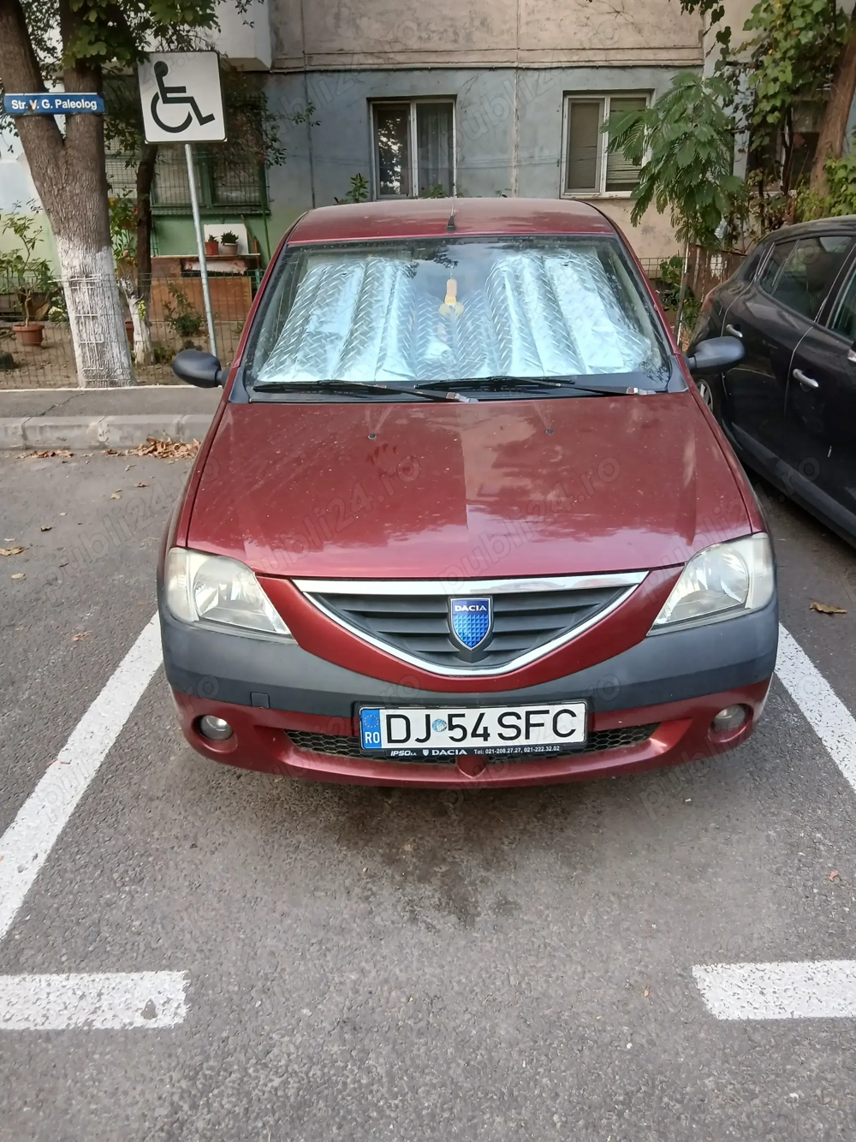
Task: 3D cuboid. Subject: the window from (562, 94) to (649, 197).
[{"bbox_3d":[2.383,-5.666,11.430,1.150,1.240,0.120,-1,23,0],"label":"window"}]

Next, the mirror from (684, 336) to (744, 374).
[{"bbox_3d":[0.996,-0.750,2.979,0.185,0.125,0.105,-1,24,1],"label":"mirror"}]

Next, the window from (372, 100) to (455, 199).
[{"bbox_3d":[-0.190,-5.586,11.400,1.130,1.240,0.120,-1,23,0],"label":"window"}]

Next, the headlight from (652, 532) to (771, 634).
[{"bbox_3d":[0.706,0.027,2.106,0.440,0.180,0.290,-6,24,-10],"label":"headlight"}]

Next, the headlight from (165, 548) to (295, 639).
[{"bbox_3d":[-0.504,0.054,2.123,0.440,0.180,0.290,4,25,12],"label":"headlight"}]

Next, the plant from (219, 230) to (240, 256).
[{"bbox_3d":[-2.342,-3.862,10.100,0.240,0.280,0.240,-1,23,0],"label":"plant"}]

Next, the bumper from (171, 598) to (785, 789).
[{"bbox_3d":[0.107,0.285,2.180,1.710,0.360,0.480,-1,24,1],"label":"bumper"}]

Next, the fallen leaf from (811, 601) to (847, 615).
[{"bbox_3d":[1.573,0.141,3.380,0.140,0.030,0.080,6,25,17],"label":"fallen leaf"}]

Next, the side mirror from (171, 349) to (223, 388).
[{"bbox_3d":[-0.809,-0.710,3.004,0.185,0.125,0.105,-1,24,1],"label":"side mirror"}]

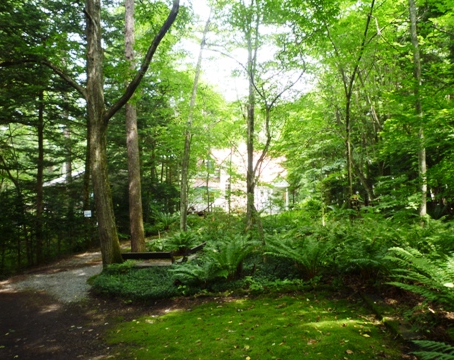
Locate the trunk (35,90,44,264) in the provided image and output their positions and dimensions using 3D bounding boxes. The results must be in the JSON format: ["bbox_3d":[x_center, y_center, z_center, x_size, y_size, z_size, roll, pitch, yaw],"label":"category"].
[{"bbox_3d":[-3.894,-0.052,7.200,0.150,3.600,0.150,0,-1,0],"label":"trunk"}]

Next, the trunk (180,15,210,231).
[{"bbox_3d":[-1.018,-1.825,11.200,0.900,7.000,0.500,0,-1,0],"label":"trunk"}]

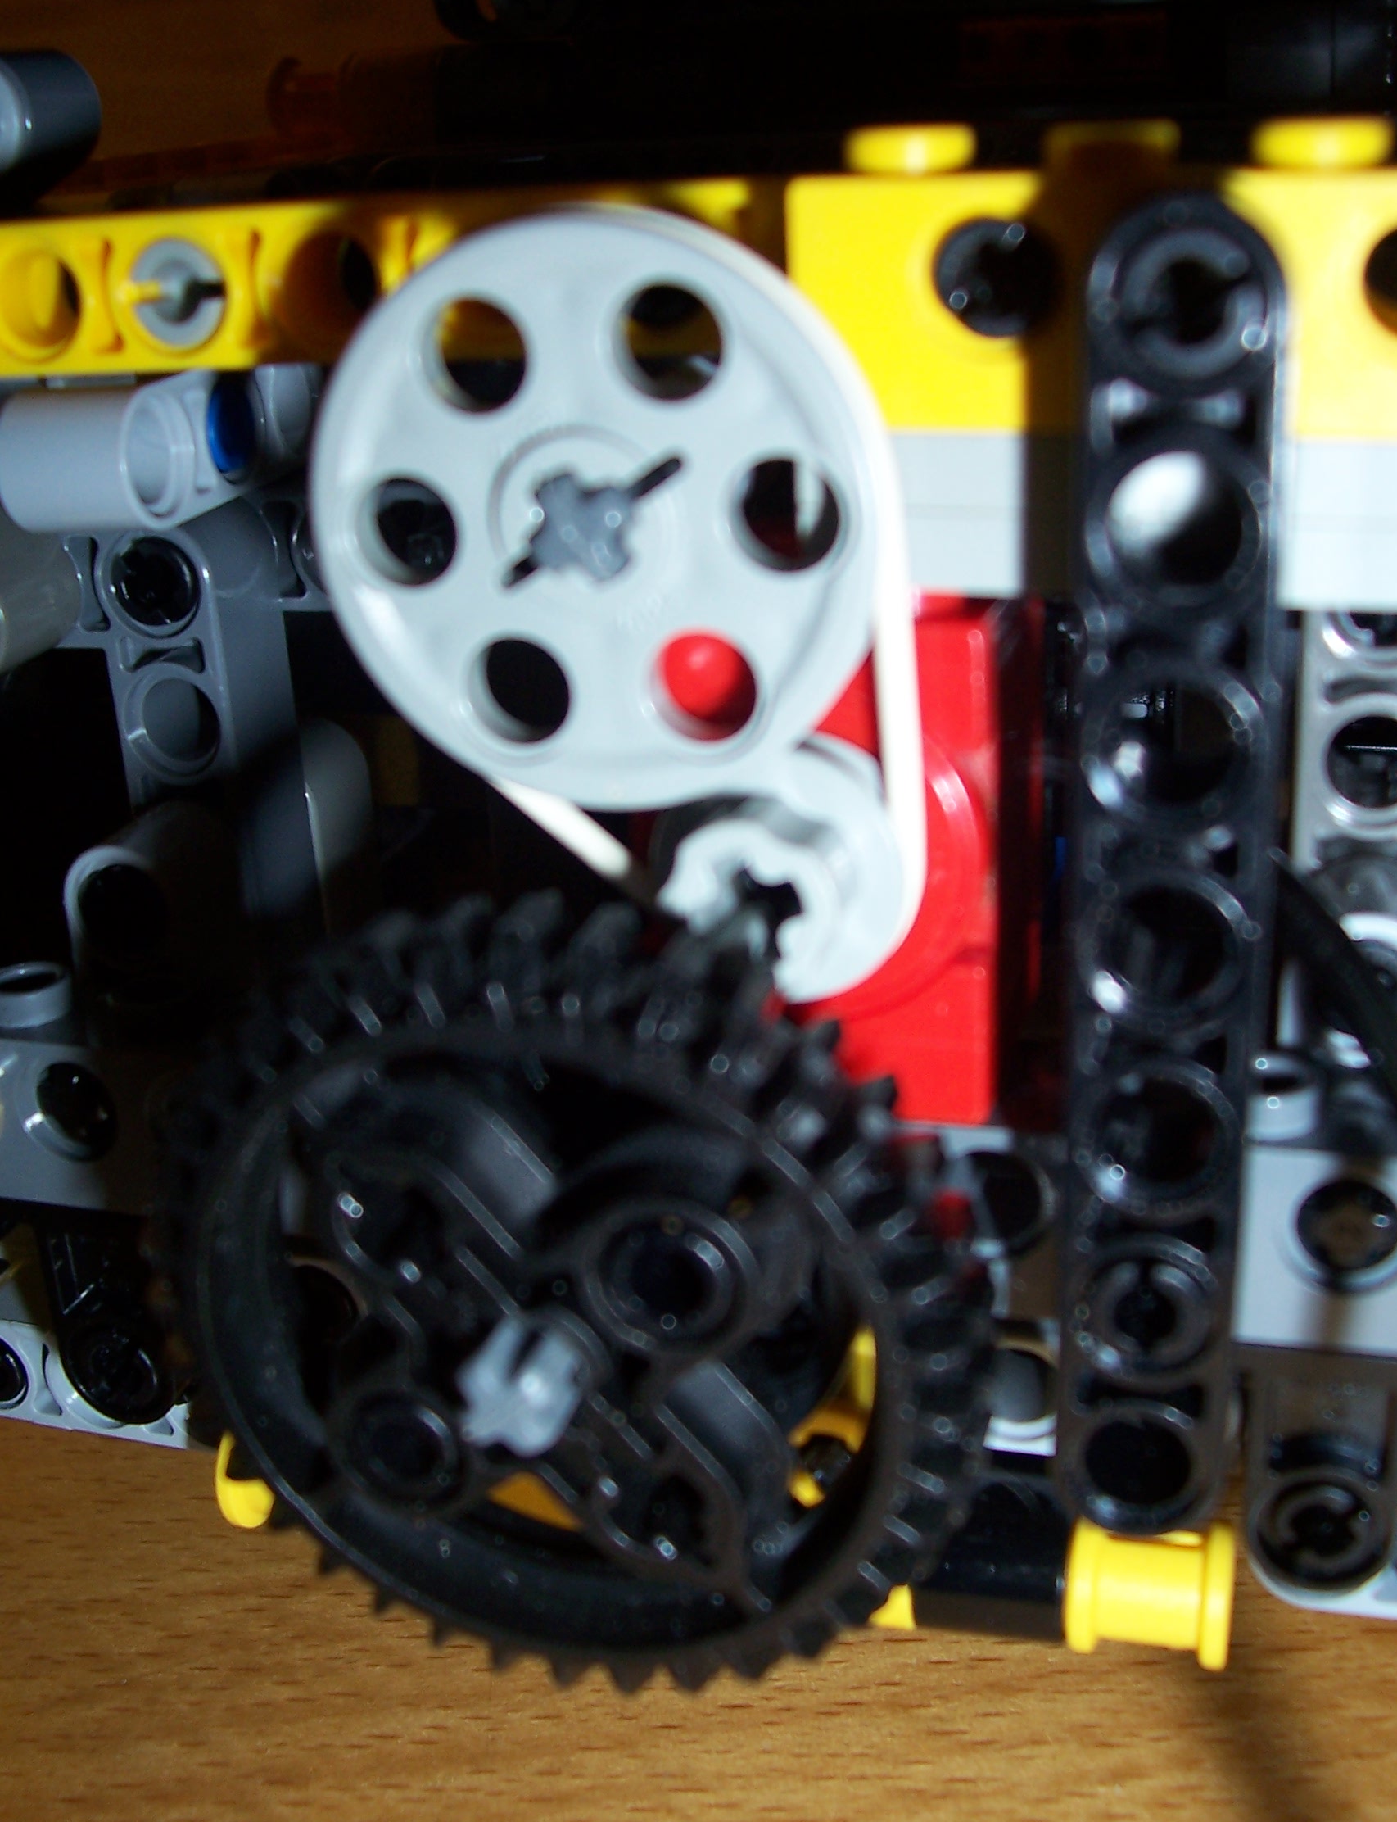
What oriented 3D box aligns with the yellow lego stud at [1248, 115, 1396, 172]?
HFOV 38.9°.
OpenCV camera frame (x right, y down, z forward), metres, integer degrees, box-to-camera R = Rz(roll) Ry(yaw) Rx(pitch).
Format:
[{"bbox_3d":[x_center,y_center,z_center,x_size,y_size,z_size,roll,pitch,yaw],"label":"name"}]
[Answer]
[{"bbox_3d":[0.023,-0.028,0.073,0.005,0.002,0.005,3,22,15],"label":"yellow lego stud"}]

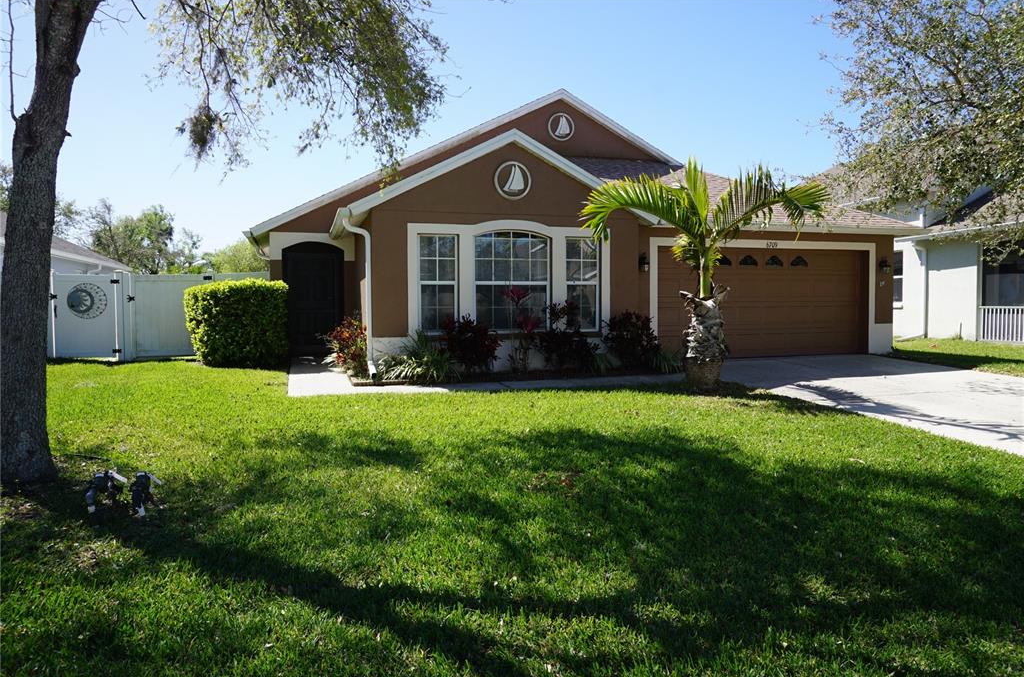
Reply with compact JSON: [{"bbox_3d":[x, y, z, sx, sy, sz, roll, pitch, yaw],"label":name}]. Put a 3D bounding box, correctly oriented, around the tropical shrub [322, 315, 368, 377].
[{"bbox_3d":[-2.683,0.105,11.000,0.800,0.970,0.750,-1,2,-17],"label":"tropical shrub"}]

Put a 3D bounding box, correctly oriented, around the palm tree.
[{"bbox_3d":[2.693,-0.914,9.600,3.350,3.150,2.700,-1,2,-17],"label":"palm tree"}]

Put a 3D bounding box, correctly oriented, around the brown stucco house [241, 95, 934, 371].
[{"bbox_3d":[0.374,-2.651,17.885,13.300,5.800,13.000,-1,2,-17],"label":"brown stucco house"}]

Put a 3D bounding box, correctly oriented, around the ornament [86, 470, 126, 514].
[{"bbox_3d":[-2.739,1.038,4.600,0.230,0.260,0.210,0,3,20],"label":"ornament"}]

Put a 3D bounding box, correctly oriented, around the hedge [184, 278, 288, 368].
[{"bbox_3d":[-5.066,-0.268,12.600,1.780,1.560,1.400,-1,2,-17],"label":"hedge"}]

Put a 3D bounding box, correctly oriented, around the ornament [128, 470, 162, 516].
[{"bbox_3d":[-2.443,1.040,4.550,0.180,0.260,0.190,0,3,20],"label":"ornament"}]

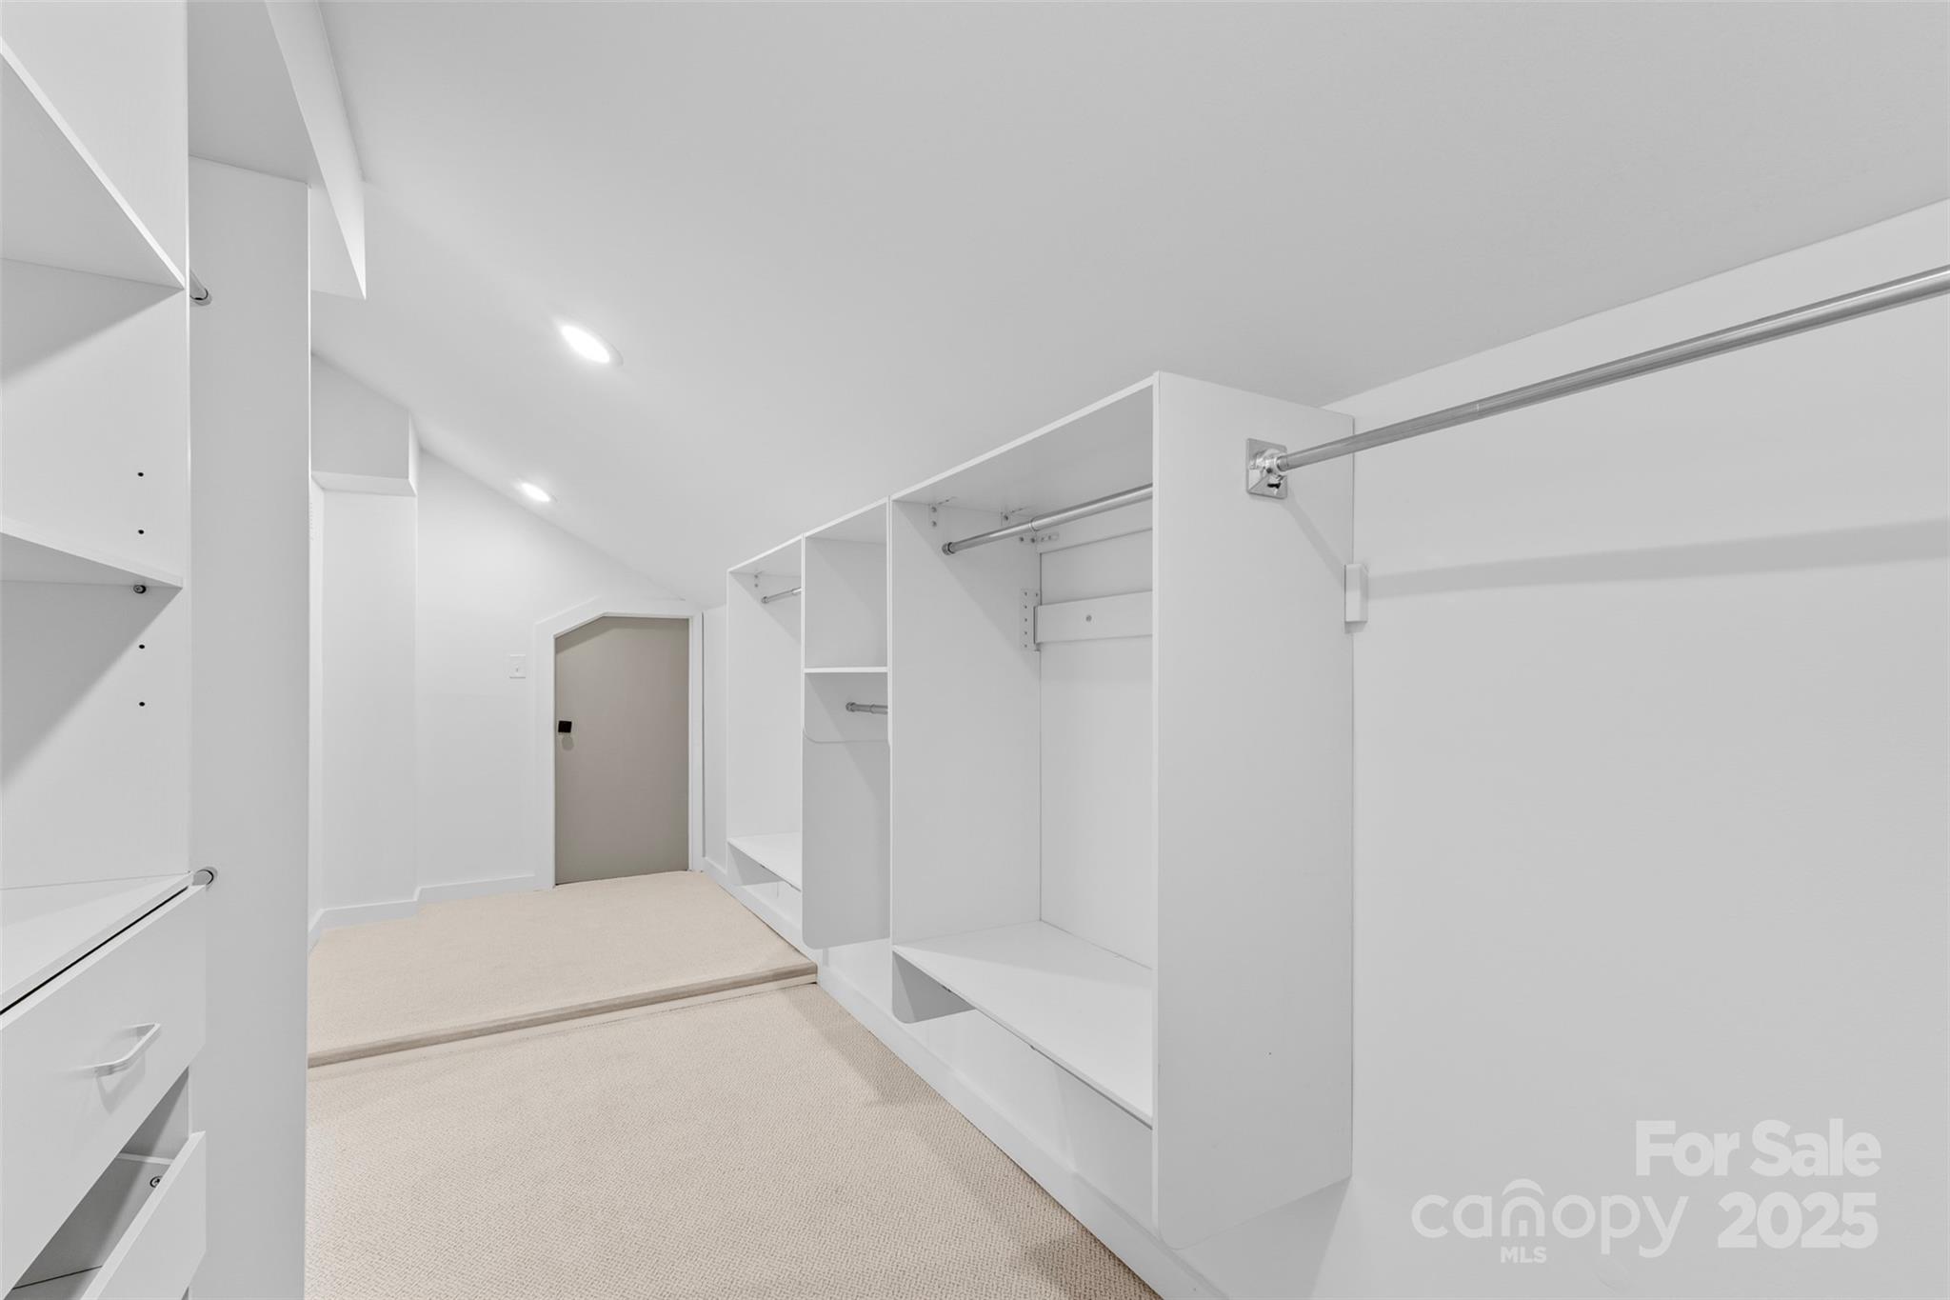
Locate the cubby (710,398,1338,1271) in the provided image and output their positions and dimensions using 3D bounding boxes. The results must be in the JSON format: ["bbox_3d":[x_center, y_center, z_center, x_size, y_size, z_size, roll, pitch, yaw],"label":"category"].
[{"bbox_3d":[-0.159,0.238,2.011,0.375,1.097,2.137,1,-3,-31],"label":"cubby"}]

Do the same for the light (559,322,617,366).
[{"bbox_3d":[-0.992,-0.787,2.088,0.170,0.030,0.170,31,-17,-26],"label":"light"}]

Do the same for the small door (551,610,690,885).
[{"bbox_3d":[-1.929,0.526,4.458,0.680,1.420,0.045,1,-3,-31],"label":"small door"}]

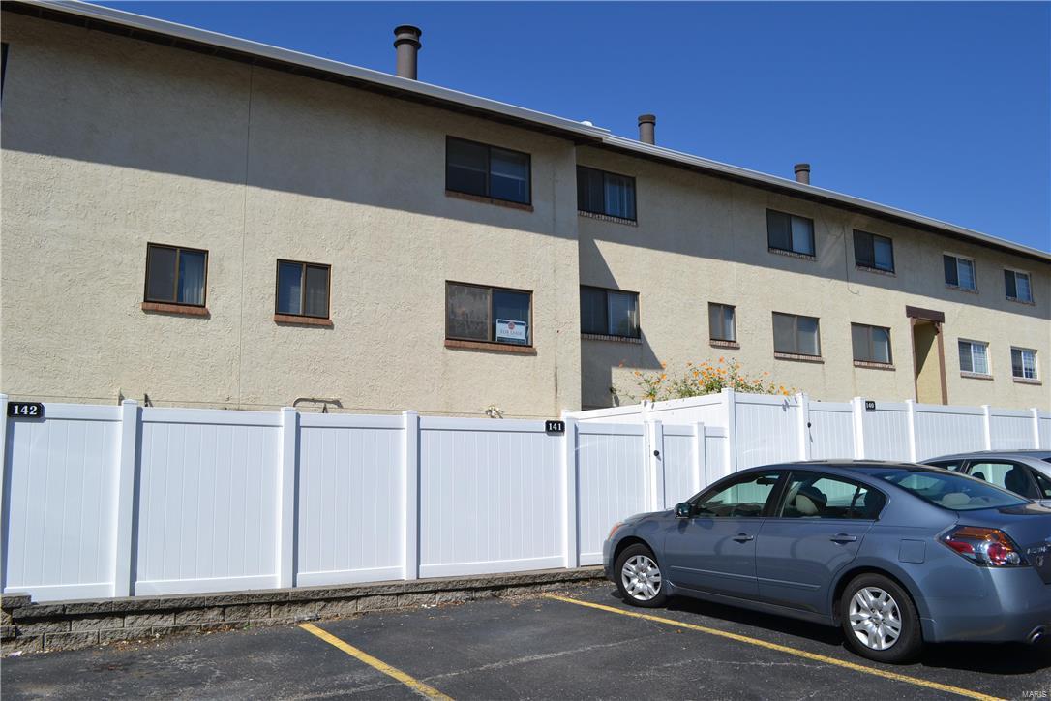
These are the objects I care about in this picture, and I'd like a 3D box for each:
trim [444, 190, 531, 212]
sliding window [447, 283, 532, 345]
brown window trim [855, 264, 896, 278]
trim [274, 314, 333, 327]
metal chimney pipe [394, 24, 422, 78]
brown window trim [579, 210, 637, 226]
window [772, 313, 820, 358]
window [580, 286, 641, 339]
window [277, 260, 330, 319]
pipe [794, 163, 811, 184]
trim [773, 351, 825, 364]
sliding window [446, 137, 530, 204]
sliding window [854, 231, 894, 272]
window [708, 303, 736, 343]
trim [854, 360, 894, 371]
[{"bbox_3d":[-0.666,-2.751,14.656,1.853,0.110,0.110,5,-10,-31],"label":"trim"},{"bbox_3d":[-0.644,-0.639,14.410,1.814,1.082,0.110,5,-10,-31],"label":"sliding window"},{"bbox_3d":[9.964,-2.242,22.485,1.802,0.110,0.110,5,-10,-31],"label":"brown window trim"},{"bbox_3d":[-3.512,-0.464,12.453,0.927,0.103,0.100,4,-9,-31],"label":"trim"},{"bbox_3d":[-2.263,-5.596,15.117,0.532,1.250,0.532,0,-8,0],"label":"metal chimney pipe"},{"bbox_3d":[1.746,-2.927,17.611,1.850,0.110,0.110,5,-10,-31],"label":"brown window trim"},{"bbox_3d":[7.069,-0.404,20.514,1.758,1.038,0.110,5,-10,-31],"label":"window"},{"bbox_3d":[1.816,-0.824,17.300,1.773,1.040,0.100,4,-9,-32],"label":"window"},{"bbox_3d":[-3.581,-0.981,12.704,0.868,0.887,0.100,4,-9,-32],"label":"window"},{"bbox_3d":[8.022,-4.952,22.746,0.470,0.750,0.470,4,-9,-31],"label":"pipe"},{"bbox_3d":[6.993,0.184,20.216,1.886,0.124,0.100,4,-9,-31],"label":"trim"},{"bbox_3d":[-0.675,-3.369,14.898,1.841,1.040,0.100,4,-9,-32],"label":"sliding window"},{"bbox_3d":[10.011,-2.825,22.660,1.754,1.015,0.110,5,-10,-31],"label":"sliding window"},{"bbox_3d":[4.781,-0.667,19.158,0.889,0.886,0.100,4,-9,-32],"label":"window"},{"bbox_3d":[9.752,0.438,22.104,1.876,0.141,0.130,4,-9,-32],"label":"trim"}]

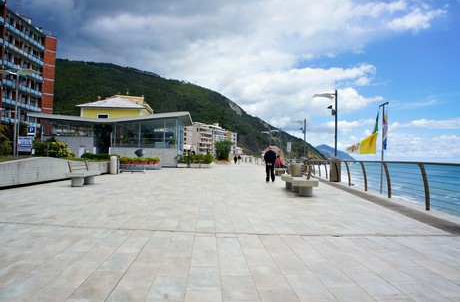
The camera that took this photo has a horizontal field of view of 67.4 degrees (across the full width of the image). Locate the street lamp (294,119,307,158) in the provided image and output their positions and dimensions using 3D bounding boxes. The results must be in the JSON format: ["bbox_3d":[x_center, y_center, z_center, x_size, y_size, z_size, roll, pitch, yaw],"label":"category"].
[{"bbox_3d":[6.320,-0.766,31.000,1.250,4.200,0.350,1,-1,5],"label":"street lamp"}]

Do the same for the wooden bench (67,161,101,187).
[{"bbox_3d":[-5.220,0.798,12.400,0.580,0.860,1.900,1,-1,-1],"label":"wooden bench"}]

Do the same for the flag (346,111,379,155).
[{"bbox_3d":[4.654,-0.637,12.200,1.200,1.520,0.300,1,-1,6],"label":"flag"}]

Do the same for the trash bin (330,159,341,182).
[{"bbox_3d":[5.560,1.043,18.100,0.450,1.130,0.480,1,-1,6],"label":"trash bin"}]

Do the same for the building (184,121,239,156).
[{"bbox_3d":[-12.500,-4.392,226.000,14.000,21.300,57.000,1,-1,25],"label":"building"}]

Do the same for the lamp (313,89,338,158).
[{"bbox_3d":[4.980,-1.072,18.100,1.280,4.200,0.350,1,-1,5],"label":"lamp"}]

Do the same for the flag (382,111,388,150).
[{"bbox_3d":[5.201,-0.701,11.500,0.150,1.400,0.400,1,-1,0],"label":"flag"}]

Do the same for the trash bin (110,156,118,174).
[{"bbox_3d":[-6.685,0.827,19.950,0.380,1.050,0.380,1,-1,0],"label":"trash bin"}]

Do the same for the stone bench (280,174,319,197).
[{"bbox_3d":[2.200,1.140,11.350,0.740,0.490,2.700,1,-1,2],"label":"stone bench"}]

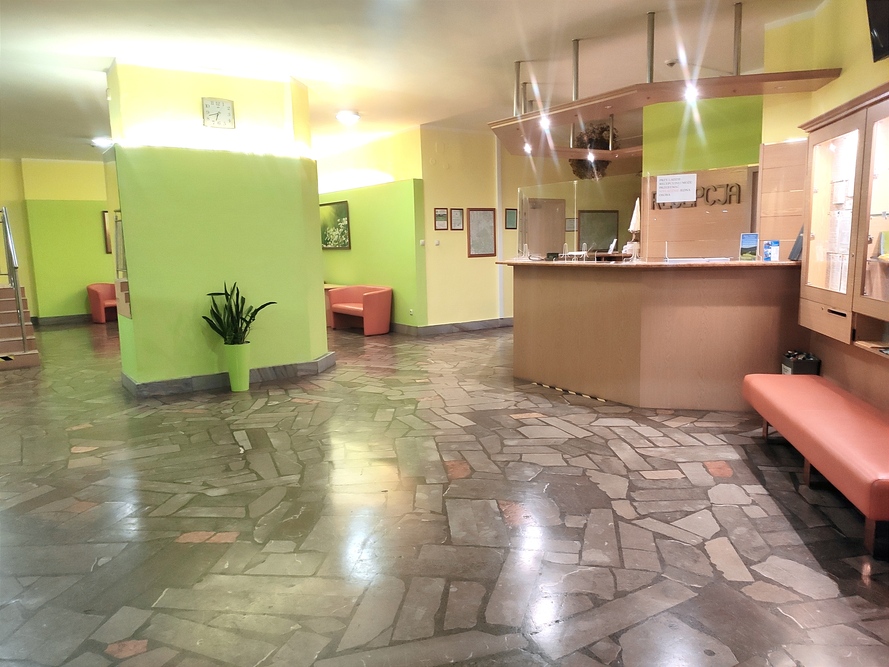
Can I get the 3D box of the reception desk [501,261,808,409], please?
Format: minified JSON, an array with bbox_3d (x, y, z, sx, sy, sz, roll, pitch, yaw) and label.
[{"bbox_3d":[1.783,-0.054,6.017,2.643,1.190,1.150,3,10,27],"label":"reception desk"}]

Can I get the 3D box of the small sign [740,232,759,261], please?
[{"bbox_3d":[2.437,-0.689,5.330,0.145,0.225,0.050,1,9,18],"label":"small sign"}]

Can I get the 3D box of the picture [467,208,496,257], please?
[{"bbox_3d":[0.572,-1.505,10.024,0.515,0.726,0.030,-7,10,-31],"label":"picture"}]

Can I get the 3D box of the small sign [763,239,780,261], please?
[{"bbox_3d":[2.597,-0.653,5.299,0.132,0.168,0.040,1,9,18],"label":"small sign"}]

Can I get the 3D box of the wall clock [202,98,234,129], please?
[{"bbox_3d":[-2.207,-2.158,6.547,0.300,0.280,0.040,-6,10,-30],"label":"wall clock"}]

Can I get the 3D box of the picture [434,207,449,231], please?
[{"bbox_3d":[-0.035,-1.645,9.627,0.232,0.312,0.025,-7,10,-31],"label":"picture"}]

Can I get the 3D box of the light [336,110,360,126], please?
[{"bbox_3d":[-1.193,-2.667,8.302,0.300,0.120,0.300,-1,9,0],"label":"light"}]

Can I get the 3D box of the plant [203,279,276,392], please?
[{"bbox_3d":[-1.992,0.035,6.489,0.660,1.060,0.500,-1,9,0],"label":"plant"}]

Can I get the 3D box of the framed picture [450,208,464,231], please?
[{"bbox_3d":[0.192,-1.665,9.766,0.225,0.314,0.025,-7,10,-31],"label":"framed picture"}]

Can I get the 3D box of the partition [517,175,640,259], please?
[{"bbox_3d":[1.202,-1.033,6.194,0.050,0.730,1.680,-7,10,-31],"label":"partition"}]

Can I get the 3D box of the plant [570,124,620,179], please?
[{"bbox_3d":[1.995,-2.437,8.941,0.610,0.730,0.560,-1,9,0],"label":"plant"}]

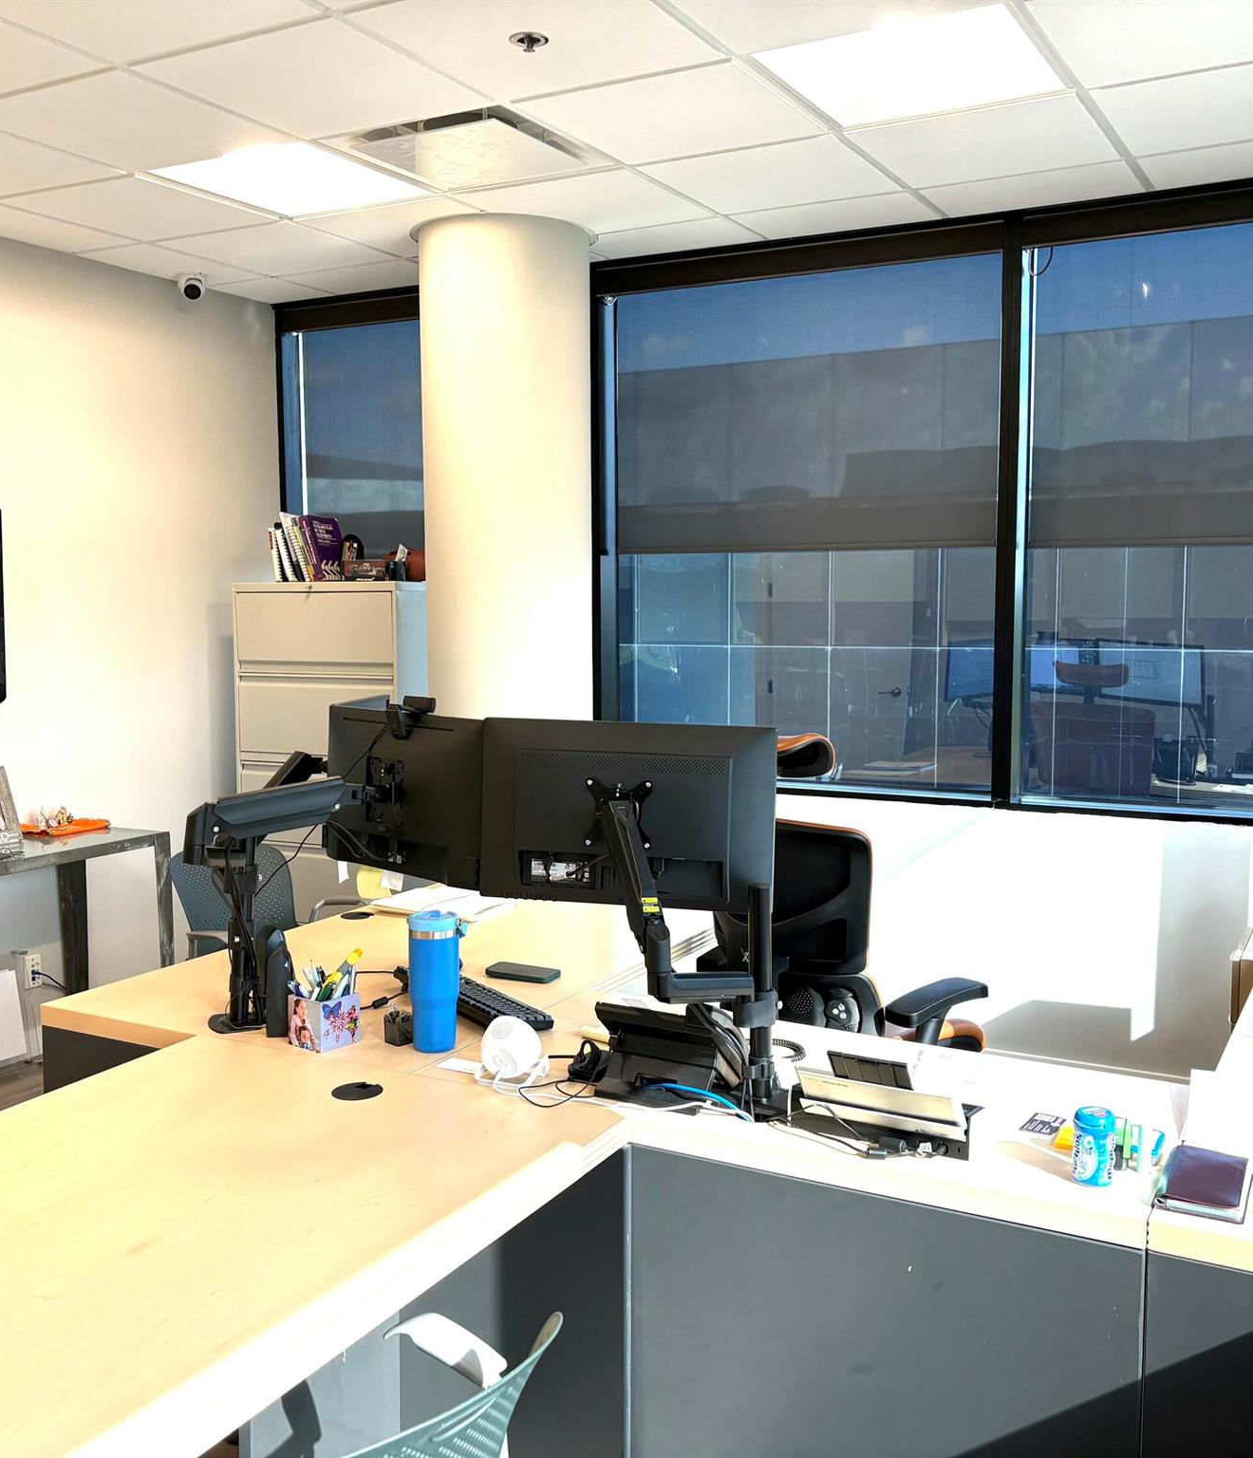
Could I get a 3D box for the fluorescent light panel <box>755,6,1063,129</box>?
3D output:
[{"bbox_3d":[0.654,-1.500,3.299,0.600,0.060,0.600,3,6,29],"label":"fluorescent light panel"}]

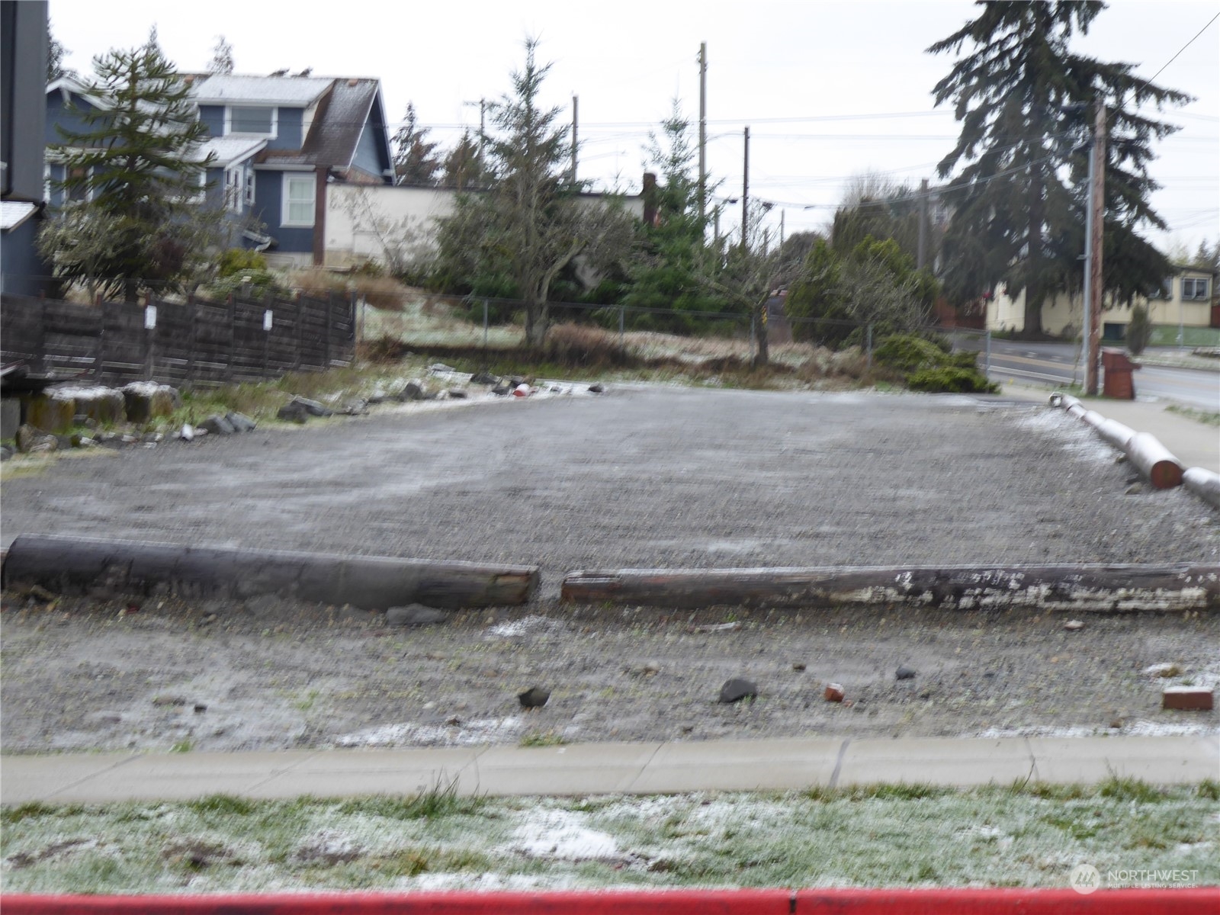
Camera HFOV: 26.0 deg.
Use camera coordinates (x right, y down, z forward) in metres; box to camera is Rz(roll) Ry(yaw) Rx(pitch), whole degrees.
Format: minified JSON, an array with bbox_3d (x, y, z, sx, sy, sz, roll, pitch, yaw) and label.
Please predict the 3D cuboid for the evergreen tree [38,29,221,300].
[{"bbox_3d":[-9.833,-5.910,54.000,3.500,5.400,3.500,2,2,7],"label":"evergreen tree"}]

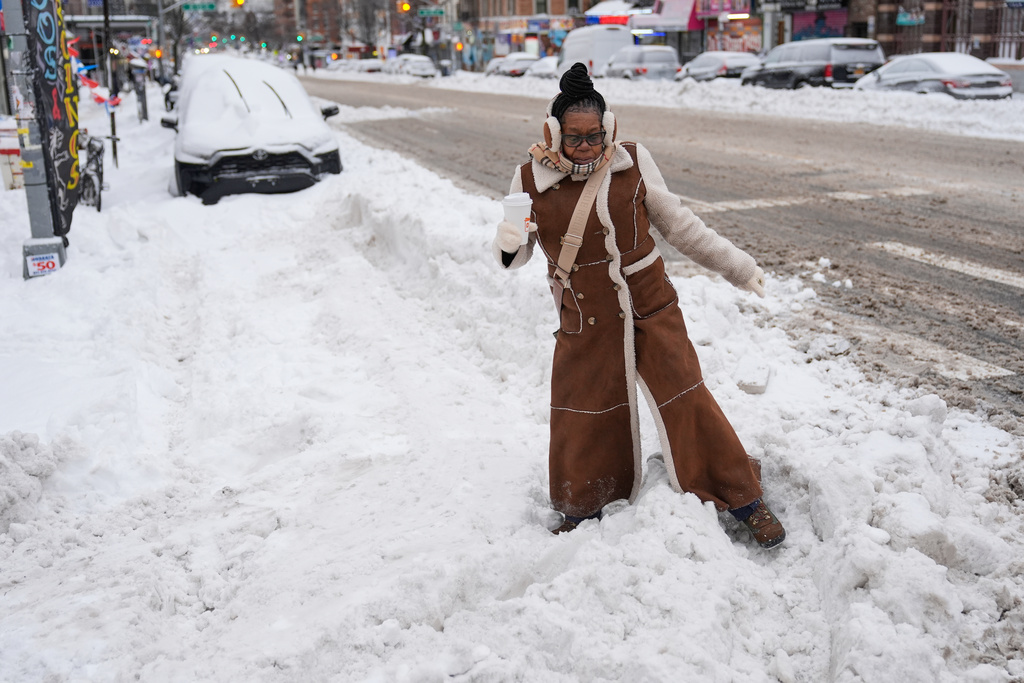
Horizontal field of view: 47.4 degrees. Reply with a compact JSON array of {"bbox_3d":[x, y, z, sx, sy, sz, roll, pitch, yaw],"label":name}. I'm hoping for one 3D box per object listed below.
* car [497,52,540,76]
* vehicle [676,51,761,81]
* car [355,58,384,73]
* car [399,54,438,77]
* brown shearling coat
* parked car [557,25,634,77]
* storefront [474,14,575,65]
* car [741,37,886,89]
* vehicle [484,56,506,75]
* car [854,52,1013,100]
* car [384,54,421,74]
[{"bbox_3d":[0.520,-16.569,70.186,1.820,1.480,4.700,-5,15,-15],"label":"car"},{"bbox_3d":[7.260,-9.282,40.884,1.800,1.560,4.500,-5,14,-15],"label":"vehicle"},{"bbox_3d":[-13.017,-25.949,110.233,1.800,1.500,4.700,-5,14,-15],"label":"car"},{"bbox_3d":[-7.297,-21.289,90.251,1.920,1.800,4.800,-5,14,-15],"label":"car"},{"bbox_3d":[0.385,-0.035,3.890,0.860,1.270,0.500,1,15,8],"label":"brown shearling coat"},{"bbox_3d":[3.633,-12.907,53.387,2.050,2.750,5.850,-5,14,-15],"label":"parked car"},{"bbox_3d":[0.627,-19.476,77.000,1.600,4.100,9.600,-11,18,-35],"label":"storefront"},{"bbox_3d":[9.778,-8.899,38.138,2.040,1.890,5.550,-5,15,-17],"label":"car"},{"bbox_3d":[-0.348,-15.986,68.751,1.800,1.520,4.500,-5,14,-15],"label":"vehicle"},{"bbox_3d":[11.268,-7.018,31.485,1.820,1.470,4.750,-5,15,-15],"label":"car"},{"bbox_3d":[-8.885,-22.473,95.704,1.800,1.550,4.700,-5,14,-15],"label":"car"}]

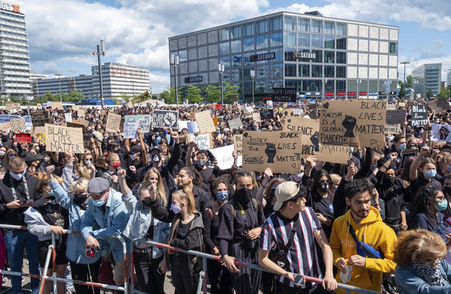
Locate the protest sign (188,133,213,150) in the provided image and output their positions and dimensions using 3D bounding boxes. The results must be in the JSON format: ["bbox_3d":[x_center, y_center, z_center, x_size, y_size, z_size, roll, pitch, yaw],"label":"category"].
[{"bbox_3d":[-0.424,-0.094,5.800,0.410,0.280,0.020,-4,8,-3],"label":"protest sign"}]

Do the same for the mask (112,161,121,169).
[{"bbox_3d":[-1.481,0.246,4.600,0.085,0.100,0.130,2,8,20],"label":"mask"}]

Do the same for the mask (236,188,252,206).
[{"bbox_3d":[0.161,0.420,2.870,0.150,0.150,0.110,-2,7,-5],"label":"mask"}]

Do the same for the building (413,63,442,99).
[{"bbox_3d":[203.837,-65.954,341.779,18.000,36.000,45.000,1,8,22],"label":"building"}]

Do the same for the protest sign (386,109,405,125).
[{"bbox_3d":[3.845,-0.663,7.600,0.450,0.360,0.030,0,8,14],"label":"protest sign"}]

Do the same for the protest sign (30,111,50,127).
[{"bbox_3d":[-4.660,-0.704,8.500,0.500,0.400,0.030,-3,8,-11],"label":"protest sign"}]

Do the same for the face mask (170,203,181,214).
[{"bbox_3d":[-0.448,0.565,3.080,0.080,0.105,0.130,-6,9,-30],"label":"face mask"}]

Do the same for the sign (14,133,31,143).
[{"bbox_3d":[-5.045,-0.211,8.400,0.390,0.250,0.020,-4,9,-19],"label":"sign"}]

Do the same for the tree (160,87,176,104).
[{"bbox_3d":[-15.138,-12.302,90.183,4.700,6.600,4.700,-2,7,0],"label":"tree"}]

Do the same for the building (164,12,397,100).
[{"bbox_3d":[22.668,-30.043,134.333,62.000,28.300,54.000,-7,9,-34],"label":"building"}]

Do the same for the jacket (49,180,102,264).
[{"bbox_3d":[-1.445,0.732,3.300,0.500,0.780,0.360,-3,8,-11],"label":"jacket"}]

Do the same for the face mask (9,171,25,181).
[{"bbox_3d":[-2.316,0.325,3.750,0.145,0.095,0.085,-8,37,-44],"label":"face mask"}]

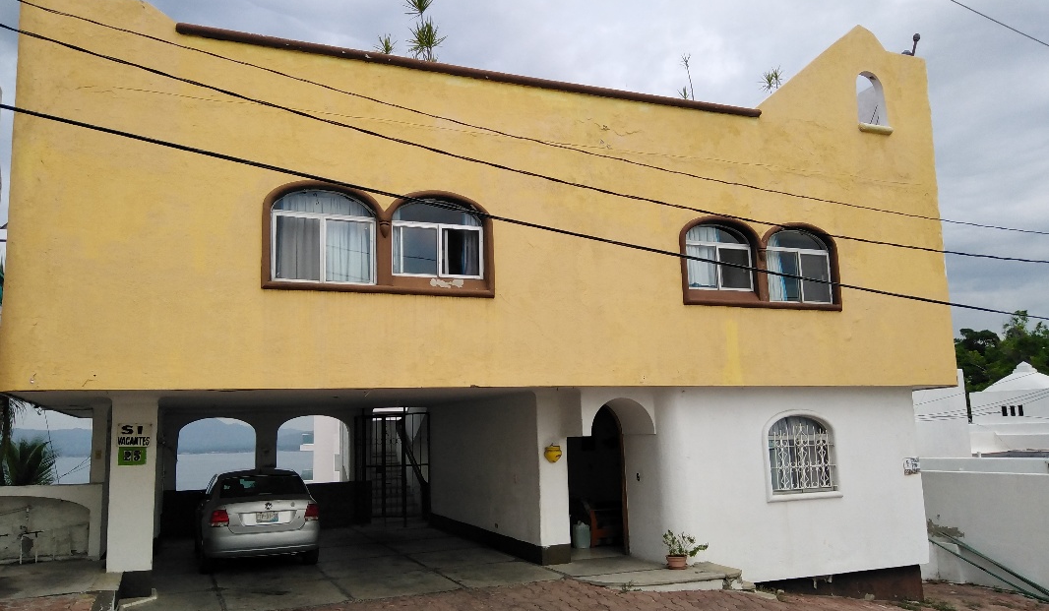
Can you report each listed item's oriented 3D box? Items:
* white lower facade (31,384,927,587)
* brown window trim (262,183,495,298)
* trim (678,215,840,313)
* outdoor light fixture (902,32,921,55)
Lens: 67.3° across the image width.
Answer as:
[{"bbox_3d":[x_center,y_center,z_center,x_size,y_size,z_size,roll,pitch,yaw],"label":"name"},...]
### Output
[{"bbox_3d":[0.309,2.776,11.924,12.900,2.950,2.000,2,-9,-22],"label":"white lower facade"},{"bbox_3d":[-1.887,-0.878,10.601,3.100,1.480,0.200,2,-9,-22],"label":"brown window trim"},{"bbox_3d":[3.884,-0.670,12.876,3.100,1.480,0.200,2,-9,-22],"label":"trim"},{"bbox_3d":[7.239,-4.884,14.727,0.270,0.360,0.220,2,-9,-22],"label":"outdoor light fixture"}]

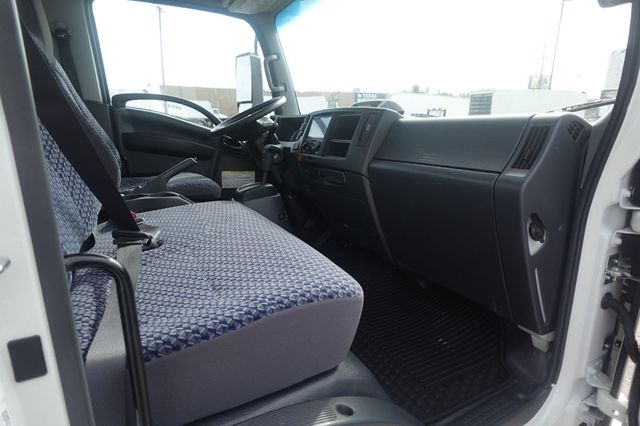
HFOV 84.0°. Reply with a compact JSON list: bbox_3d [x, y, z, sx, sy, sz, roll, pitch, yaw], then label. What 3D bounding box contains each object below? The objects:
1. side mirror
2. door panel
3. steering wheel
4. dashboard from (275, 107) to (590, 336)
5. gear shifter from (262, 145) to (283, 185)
[{"bbox_3d":[-0.513,-0.888,2.532,0.190,0.440,0.100,12,17,40],"label":"side mirror"},{"bbox_3d":[-0.739,-0.312,2.173,0.900,0.700,0.120,-6,15,-29],"label":"door panel"},{"bbox_3d":[-0.364,-0.493,1.868,0.430,0.090,0.430,-34,26,-19],"label":"steering wheel"},{"bbox_3d":[0.195,-0.158,1.702,0.370,0.620,1.720,-6,15,-29],"label":"dashboard"},{"bbox_3d":[-0.223,-0.225,1.673,0.090,0.180,0.055,-6,15,-29],"label":"gear shifter"}]

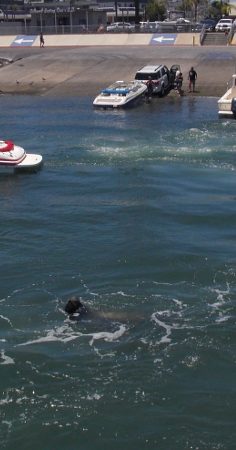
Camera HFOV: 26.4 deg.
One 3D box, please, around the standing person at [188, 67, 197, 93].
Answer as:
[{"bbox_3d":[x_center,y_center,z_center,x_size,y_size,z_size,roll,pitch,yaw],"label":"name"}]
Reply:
[{"bbox_3d":[5.217,-10.112,34.920,0.600,1.750,0.400,2,21,5],"label":"standing person"}]

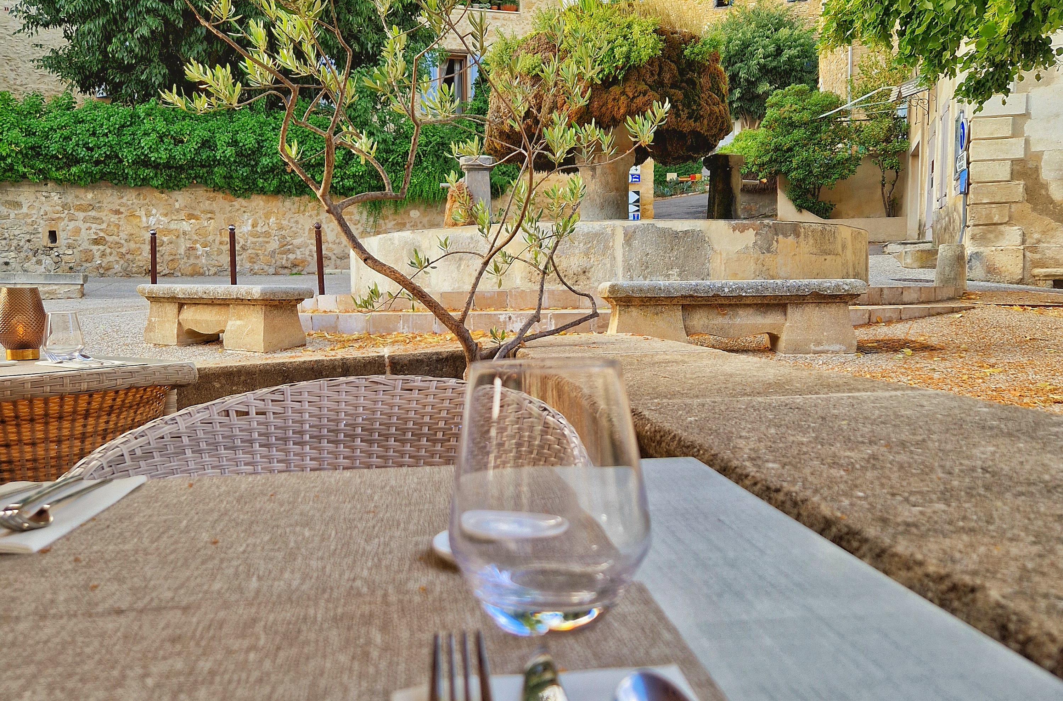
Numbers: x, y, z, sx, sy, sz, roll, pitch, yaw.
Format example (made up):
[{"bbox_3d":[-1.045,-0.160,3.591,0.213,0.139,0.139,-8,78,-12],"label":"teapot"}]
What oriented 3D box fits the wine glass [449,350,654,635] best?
[{"bbox_3d":[0.008,0.063,0.430,0.090,0.113,0.090,0,4,0],"label":"wine glass"}]

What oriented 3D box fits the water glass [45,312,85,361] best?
[{"bbox_3d":[-1.125,-0.033,2.270,0.090,0.113,0.090,0,4,0],"label":"water glass"}]

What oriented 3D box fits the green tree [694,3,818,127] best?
[{"bbox_3d":[7.857,-9.448,33.000,4.400,5.600,4.400,0,4,0],"label":"green tree"}]

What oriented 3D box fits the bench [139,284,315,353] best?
[{"bbox_3d":[-2.338,-0.265,7.123,1.584,0.450,0.453,3,5,38],"label":"bench"}]

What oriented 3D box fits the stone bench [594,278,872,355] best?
[{"bbox_3d":[1.234,-0.209,5.918,1.584,0.450,0.453,0,4,-3],"label":"stone bench"}]

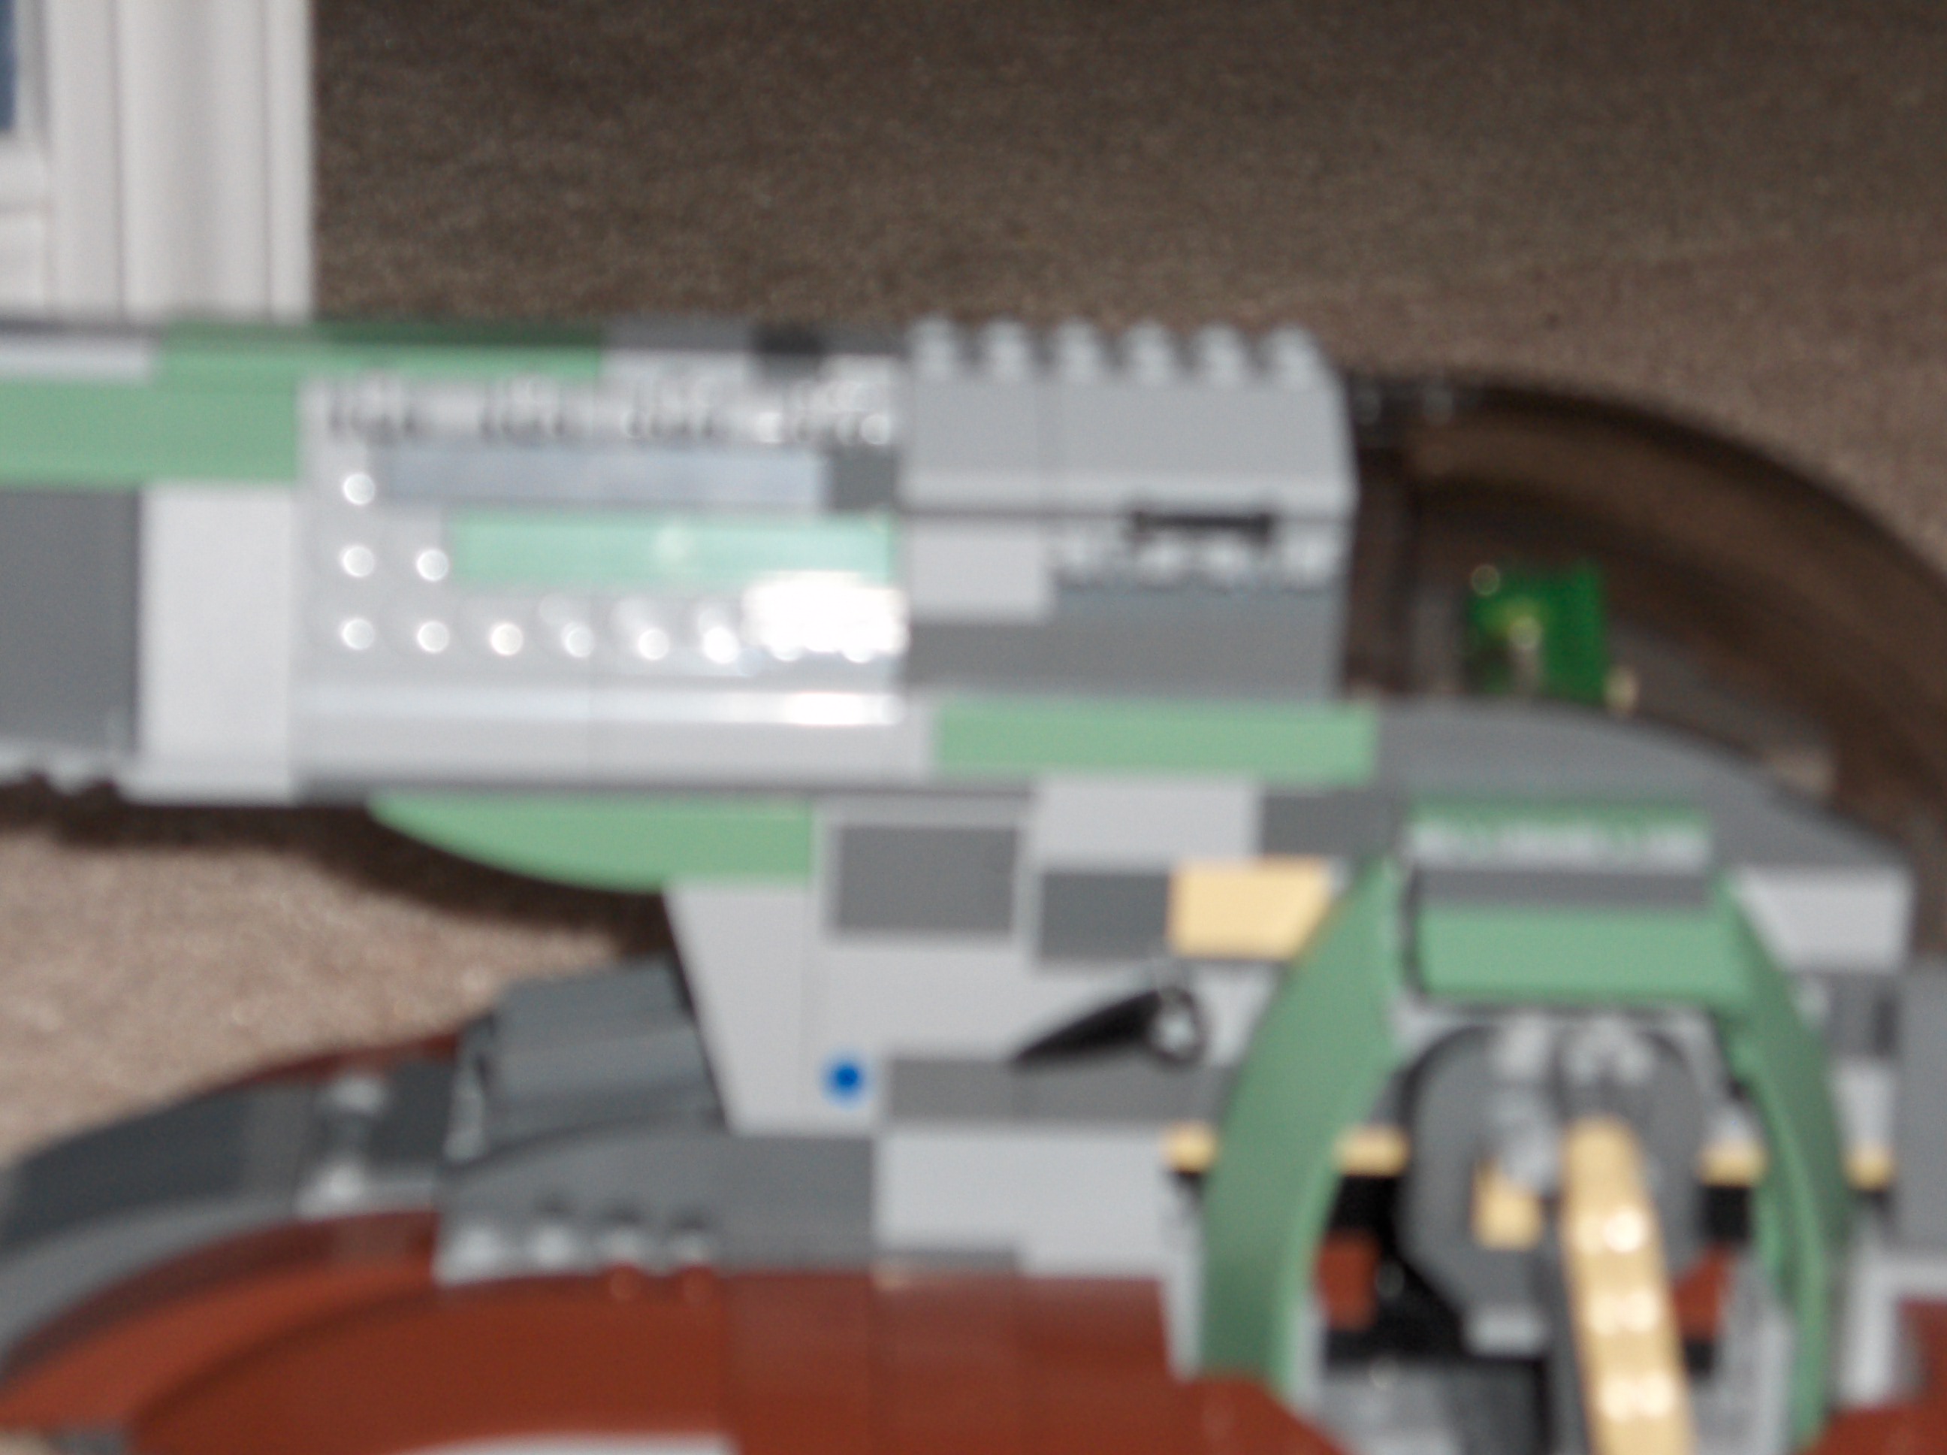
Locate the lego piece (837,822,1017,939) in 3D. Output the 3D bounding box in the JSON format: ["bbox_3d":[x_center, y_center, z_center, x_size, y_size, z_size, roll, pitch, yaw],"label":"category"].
[{"bbox_3d":[-0.005,0.016,0.461,0.020,0.012,0.009,1,21,0],"label":"lego piece"}]

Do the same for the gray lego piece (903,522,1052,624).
[{"bbox_3d":[0.000,-0.017,0.457,0.016,0.010,0.008,1,4,0],"label":"gray lego piece"}]

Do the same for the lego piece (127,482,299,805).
[{"bbox_3d":[-0.082,-0.009,0.451,0.017,0.034,0.008,1,4,0],"label":"lego piece"}]

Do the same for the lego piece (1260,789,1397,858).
[{"bbox_3d":[0.039,0.008,0.458,0.016,0.010,0.009,1,21,0],"label":"lego piece"}]

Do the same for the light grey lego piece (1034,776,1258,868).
[{"bbox_3d":[0.019,0.010,0.450,0.024,0.010,0.008,1,5,0],"label":"light grey lego piece"}]

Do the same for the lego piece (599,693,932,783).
[{"bbox_3d":[-0.023,0.001,0.451,0.036,0.010,0.008,1,4,0],"label":"lego piece"}]

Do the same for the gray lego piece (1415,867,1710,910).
[{"bbox_3d":[0.064,0.016,0.452,0.032,0.004,0.009,1,21,0],"label":"gray lego piece"}]

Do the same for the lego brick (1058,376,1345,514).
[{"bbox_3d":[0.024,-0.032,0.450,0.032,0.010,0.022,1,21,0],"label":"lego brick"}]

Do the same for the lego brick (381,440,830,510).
[{"bbox_3d":[-0.040,-0.027,0.449,0.048,0.008,0.003,1,3,0],"label":"lego brick"}]

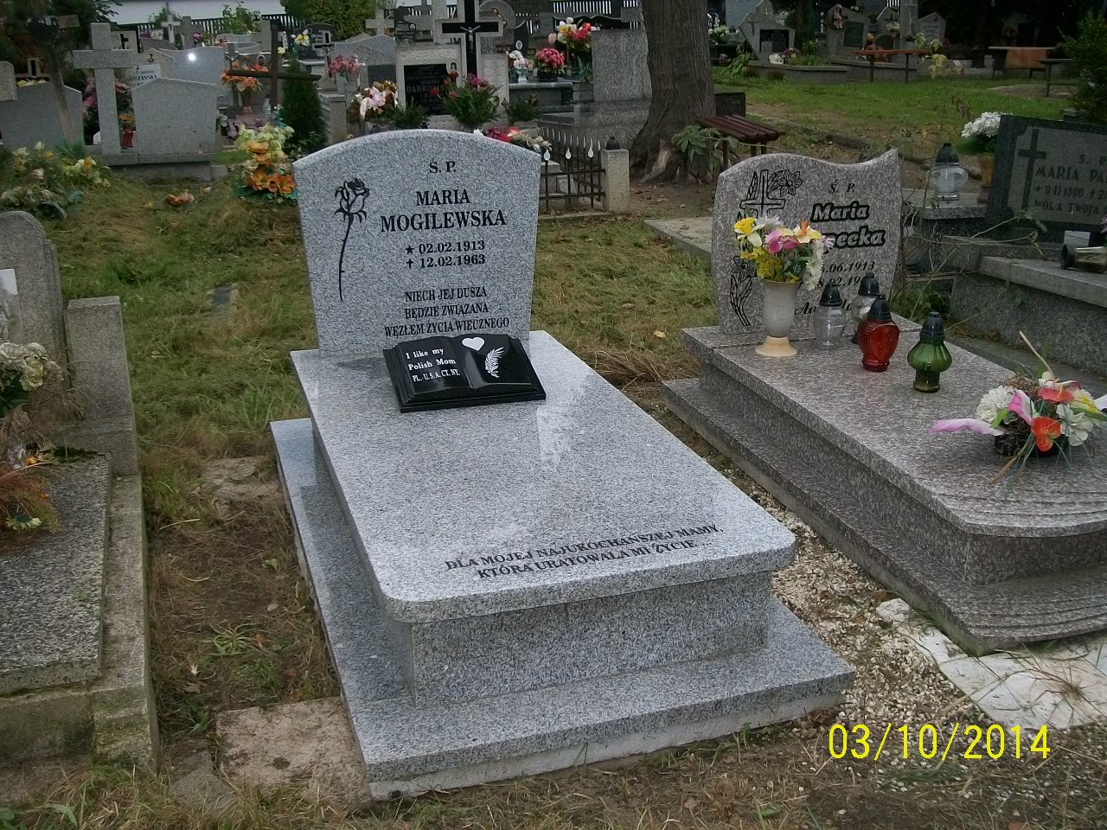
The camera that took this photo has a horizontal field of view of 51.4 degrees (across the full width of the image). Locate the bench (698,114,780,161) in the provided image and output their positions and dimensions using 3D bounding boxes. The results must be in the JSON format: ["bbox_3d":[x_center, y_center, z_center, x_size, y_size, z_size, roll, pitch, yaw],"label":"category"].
[{"bbox_3d":[1.497,-2.151,9.481,0.360,0.460,1.350,-1,20,-5],"label":"bench"}]

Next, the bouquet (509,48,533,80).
[{"bbox_3d":[-0.394,-4.265,14.000,0.291,0.355,0.280,0,20,-2],"label":"bouquet"}]

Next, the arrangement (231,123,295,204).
[{"bbox_3d":[-2.107,-1.846,8.450,0.470,0.560,0.420,-4,20,-13],"label":"arrangement"}]

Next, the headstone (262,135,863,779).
[{"bbox_3d":[-0.147,-0.119,2.906,1.000,1.008,1.882,-6,20,-17],"label":"headstone"}]

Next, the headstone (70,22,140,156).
[{"bbox_3d":[-3.755,-2.740,9.650,0.530,1.070,0.150,-6,20,-17],"label":"headstone"}]

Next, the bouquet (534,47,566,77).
[{"bbox_3d":[-0.037,-4.286,14.000,0.375,0.353,0.360,0,20,0],"label":"bouquet"}]

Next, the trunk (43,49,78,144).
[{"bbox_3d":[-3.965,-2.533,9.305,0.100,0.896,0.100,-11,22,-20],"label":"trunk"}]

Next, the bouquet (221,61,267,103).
[{"bbox_3d":[-3.230,-3.477,12.000,0.460,0.410,0.420,-5,20,-14],"label":"bouquet"}]

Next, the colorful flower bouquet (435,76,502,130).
[{"bbox_3d":[-0.708,-2.581,9.500,0.526,0.424,0.450,-1,20,-4],"label":"colorful flower bouquet"}]

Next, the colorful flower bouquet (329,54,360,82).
[{"bbox_3d":[-2.276,-3.771,12.500,0.334,0.279,0.330,-3,20,-9],"label":"colorful flower bouquet"}]

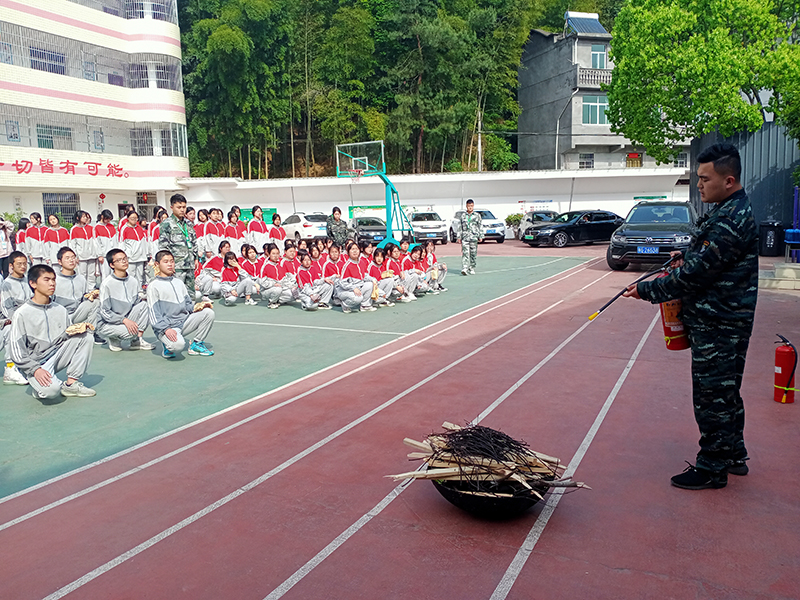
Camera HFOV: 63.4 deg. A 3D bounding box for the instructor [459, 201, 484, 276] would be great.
[{"bbox_3d":[1.718,-1.531,15.700,0.600,1.770,0.420,-1,7,3],"label":"instructor"}]

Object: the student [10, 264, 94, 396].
[{"bbox_3d":[-2.925,0.238,5.415,0.710,1.080,0.510,2,8,22],"label":"student"}]

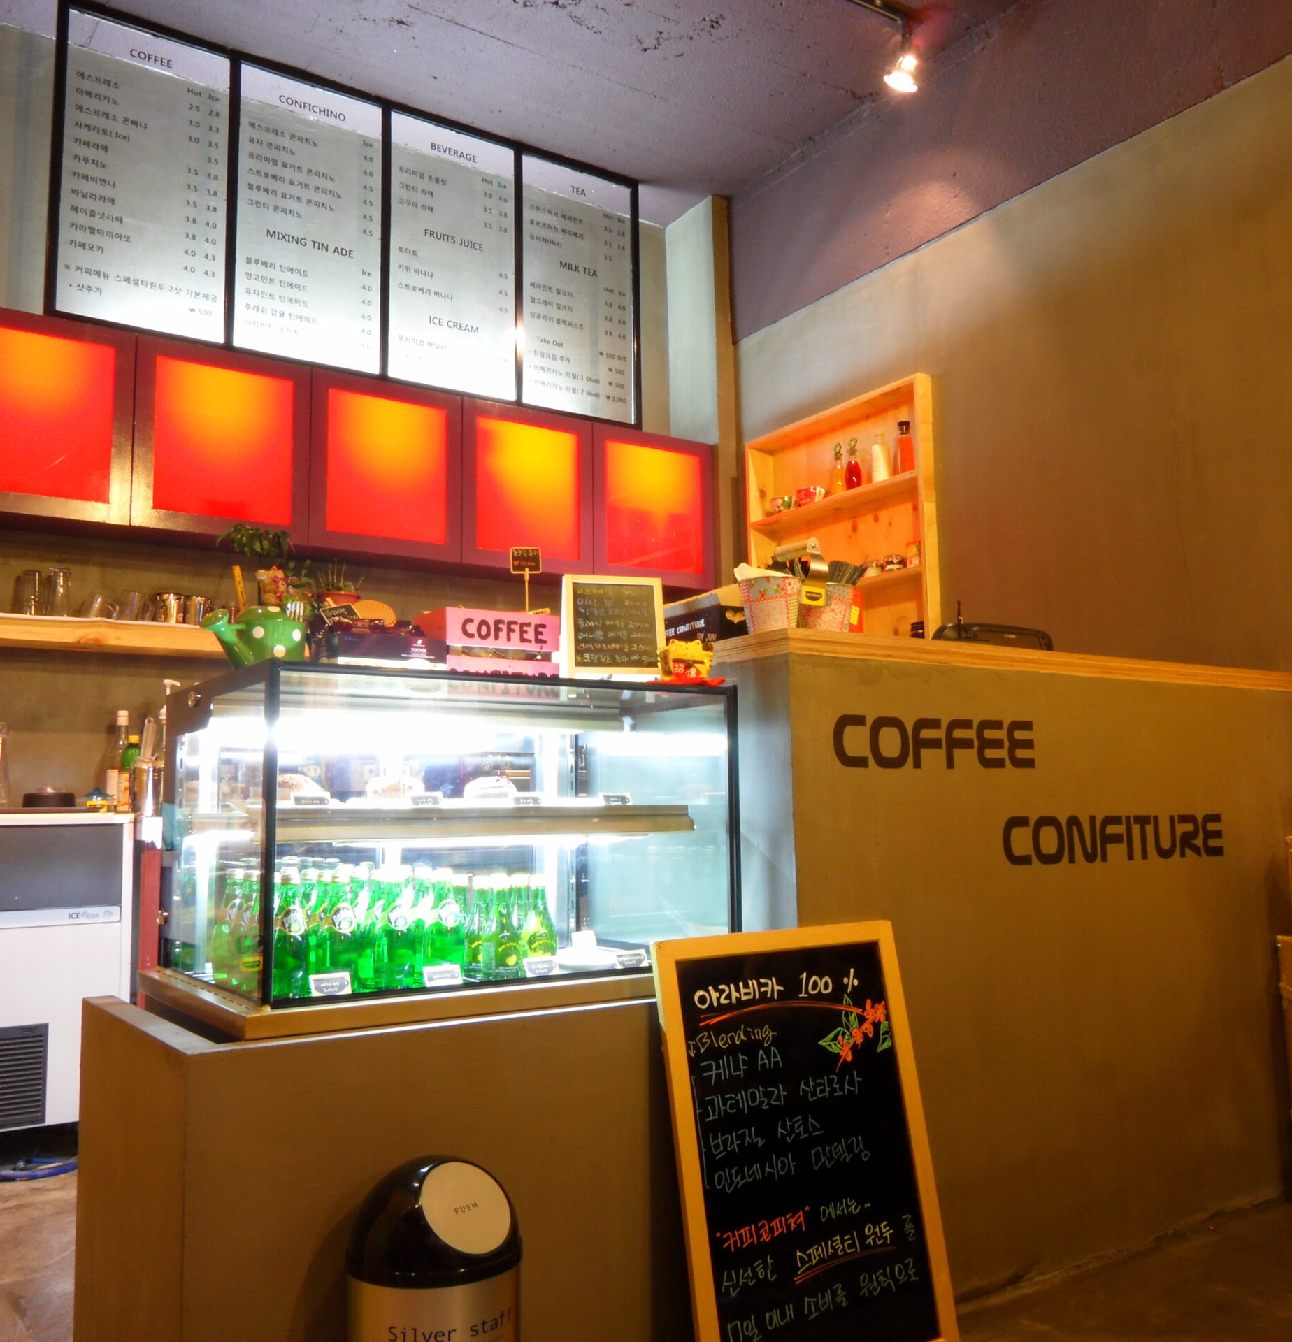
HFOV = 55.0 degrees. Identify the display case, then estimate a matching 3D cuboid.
[{"bbox_3d":[-0.340,0.264,2.142,0.810,0.471,0.598,3,-7,-34],"label":"display case"}]

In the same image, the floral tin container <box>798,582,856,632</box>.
[{"bbox_3d":[0.343,-0.107,2.348,0.112,0.120,0.112,-3,-7,18],"label":"floral tin container"}]

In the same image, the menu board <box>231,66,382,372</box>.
[{"bbox_3d":[-1.142,-1.526,4.215,0.506,0.999,0.040,4,-8,-35],"label":"menu board"}]

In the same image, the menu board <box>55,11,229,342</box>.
[{"bbox_3d":[-1.575,-1.552,3.914,0.505,0.999,0.040,4,-8,-35],"label":"menu board"}]

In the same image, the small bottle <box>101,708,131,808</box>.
[{"bbox_3d":[-1.570,0.270,3.715,0.080,0.293,0.080,3,-7,-34],"label":"small bottle"}]

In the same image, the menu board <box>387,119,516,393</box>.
[{"bbox_3d":[-0.704,-1.498,4.519,0.501,0.999,0.040,4,-8,-35],"label":"menu board"}]

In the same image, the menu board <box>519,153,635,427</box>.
[{"bbox_3d":[-0.264,-1.471,4.825,0.504,0.999,0.040,4,-8,-35],"label":"menu board"}]

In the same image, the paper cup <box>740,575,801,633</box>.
[{"bbox_3d":[0.223,-0.109,2.218,0.109,0.105,0.109,-1,-7,0],"label":"paper cup"}]

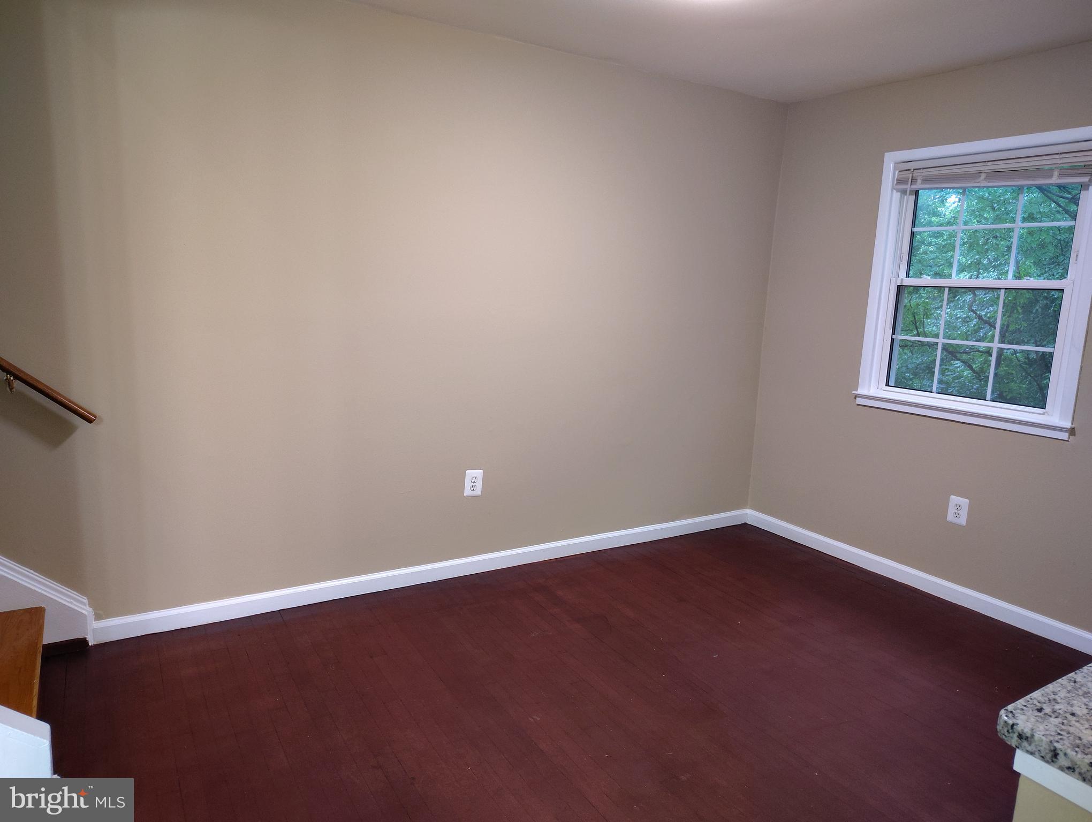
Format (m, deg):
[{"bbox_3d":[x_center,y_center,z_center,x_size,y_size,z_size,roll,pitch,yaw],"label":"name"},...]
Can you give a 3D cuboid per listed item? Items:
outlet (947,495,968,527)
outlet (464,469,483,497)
[{"bbox_3d":[1.914,0.462,3.522,0.008,0.125,0.087,-4,12,-32],"label":"outlet"},{"bbox_3d":[-0.340,0.338,3.559,0.087,0.125,0.008,0,10,-33],"label":"outlet"}]

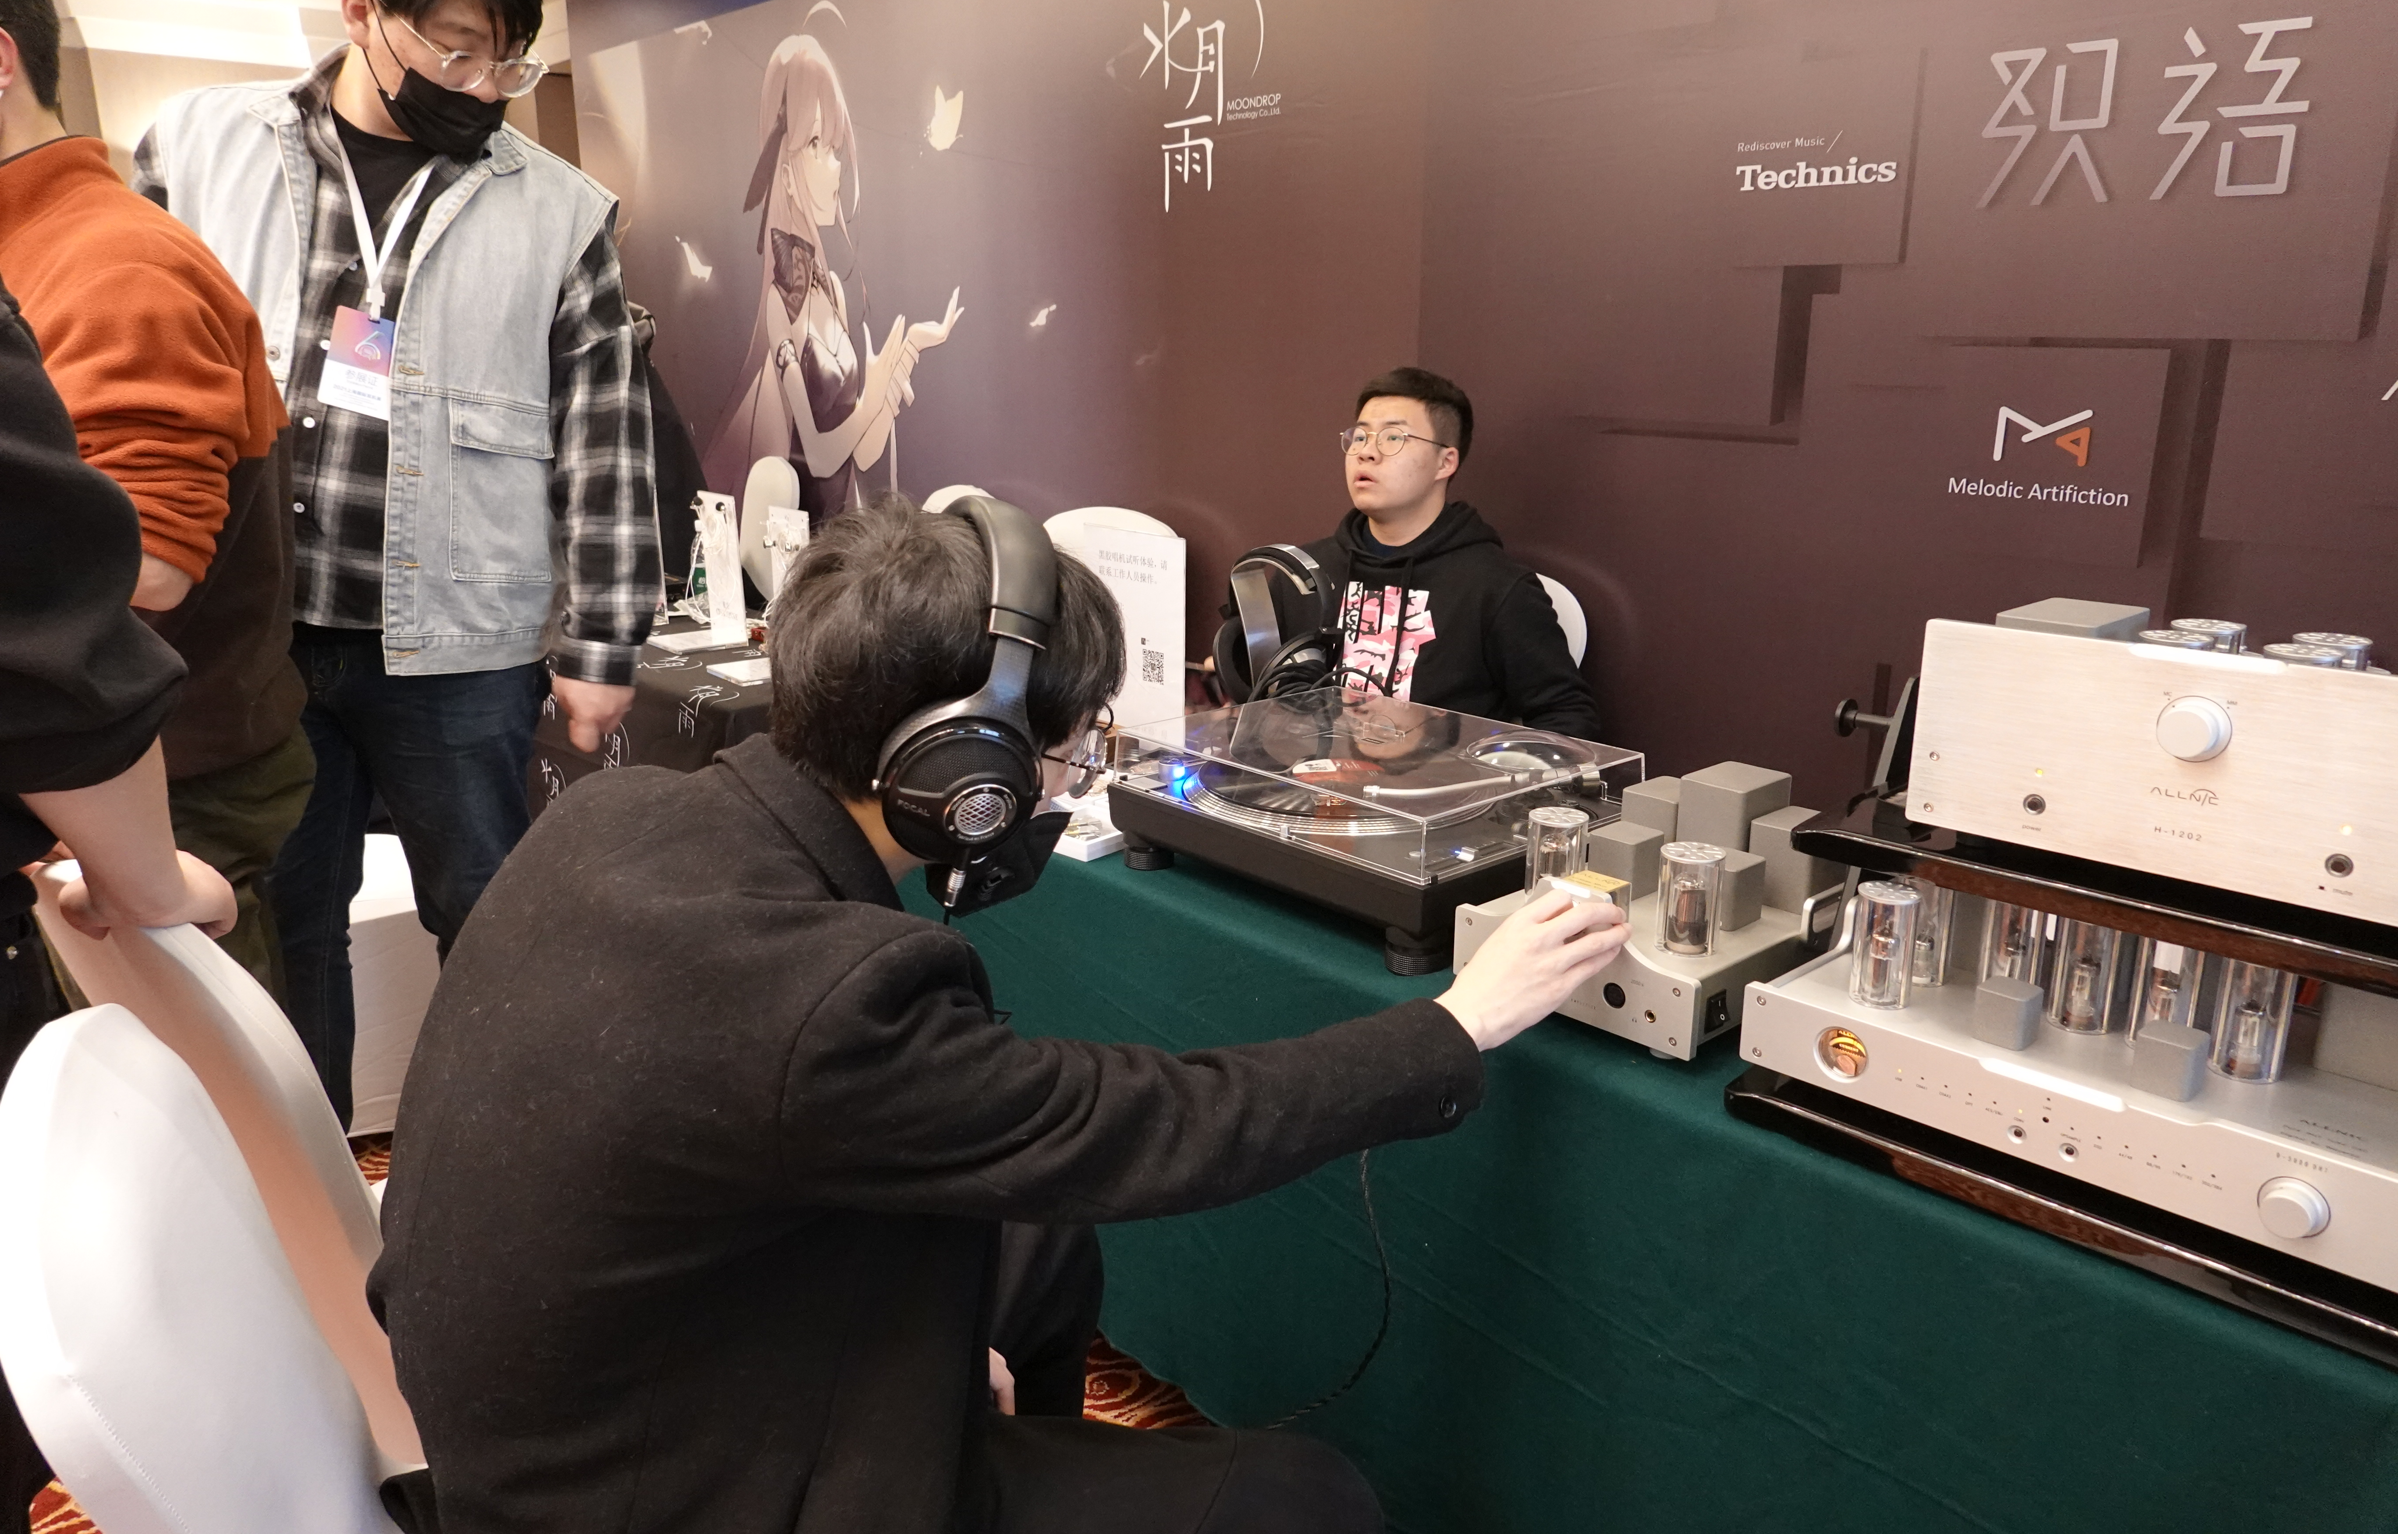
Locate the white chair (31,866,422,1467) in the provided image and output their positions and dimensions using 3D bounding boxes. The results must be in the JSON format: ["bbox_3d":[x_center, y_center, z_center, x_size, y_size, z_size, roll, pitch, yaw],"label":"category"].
[{"bbox_3d":[-0.587,0.501,1.431,0.450,0.985,0.570,12,18,39],"label":"white chair"}]

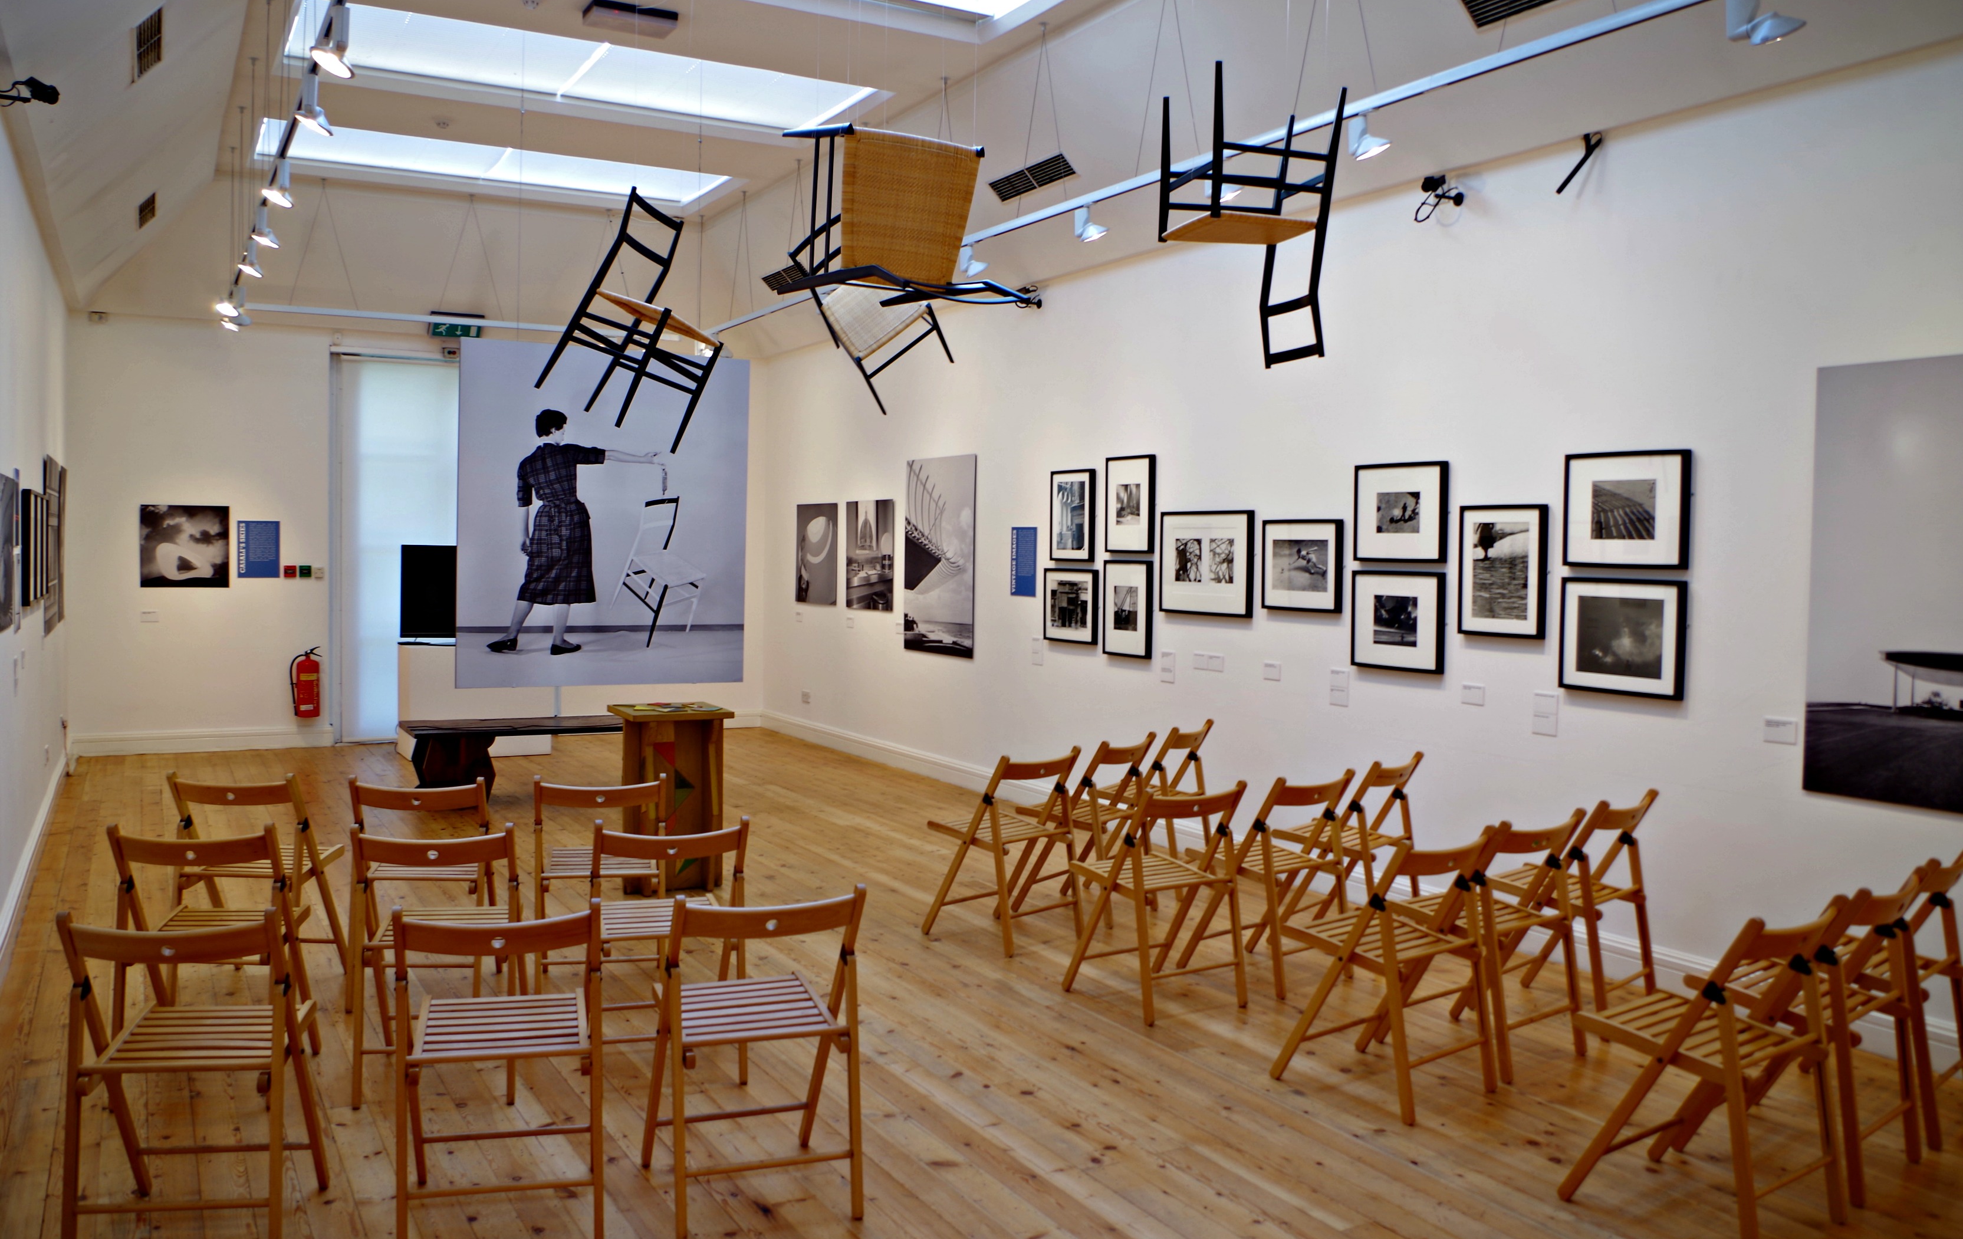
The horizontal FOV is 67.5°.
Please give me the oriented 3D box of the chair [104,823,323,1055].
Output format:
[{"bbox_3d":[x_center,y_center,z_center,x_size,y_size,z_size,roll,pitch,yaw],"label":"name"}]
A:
[{"bbox_3d":[-2.159,0.927,4.171,0.432,0.775,0.505,0,2,-9],"label":"chair"}]

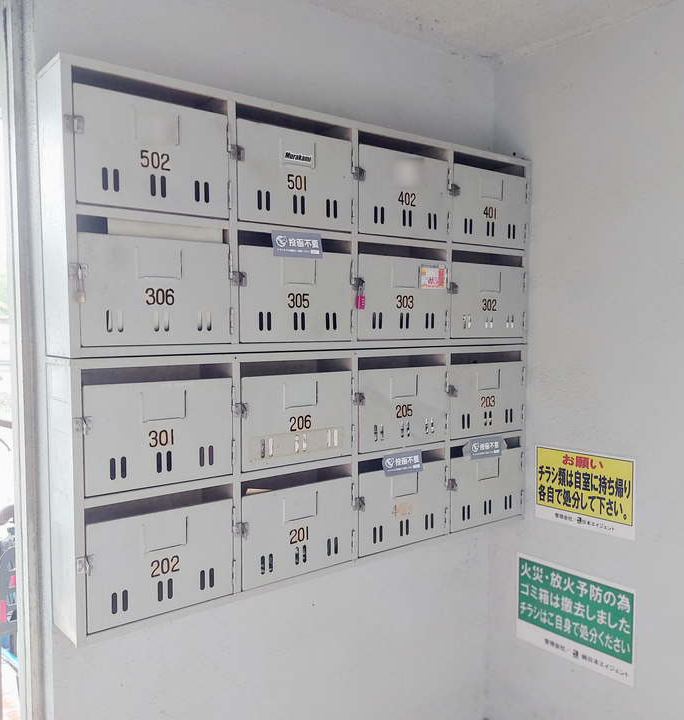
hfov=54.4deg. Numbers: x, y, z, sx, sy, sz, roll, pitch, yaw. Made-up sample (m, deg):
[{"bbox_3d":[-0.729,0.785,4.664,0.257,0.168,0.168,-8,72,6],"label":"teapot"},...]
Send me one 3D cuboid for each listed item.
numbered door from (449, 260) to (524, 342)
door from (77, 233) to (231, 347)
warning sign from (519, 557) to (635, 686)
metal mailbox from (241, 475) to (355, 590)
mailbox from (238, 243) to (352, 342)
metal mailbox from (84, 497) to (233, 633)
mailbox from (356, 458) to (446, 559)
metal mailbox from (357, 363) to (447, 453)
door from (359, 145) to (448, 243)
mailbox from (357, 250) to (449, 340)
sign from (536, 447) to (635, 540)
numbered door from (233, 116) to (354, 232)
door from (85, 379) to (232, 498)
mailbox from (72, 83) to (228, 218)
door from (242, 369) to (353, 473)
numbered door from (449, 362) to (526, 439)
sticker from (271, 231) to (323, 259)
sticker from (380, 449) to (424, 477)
[{"bbox_3d":[0.388,-0.155,1.761,0.284,0.192,0.020,-3,4,-37],"label":"numbered door"},{"bbox_3d":[-0.331,-0.123,1.211,0.284,0.192,0.020,-3,4,-37],"label":"door"},{"bbox_3d":[0.628,0.704,1.829,0.010,0.255,0.356,-3,4,-40],"label":"warning sign"},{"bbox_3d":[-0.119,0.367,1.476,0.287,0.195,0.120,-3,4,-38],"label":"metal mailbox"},{"bbox_3d":[-0.121,-0.137,1.445,0.287,0.194,0.120,-3,4,-38],"label":"mailbox"},{"bbox_3d":[-0.330,0.375,1.238,0.284,0.192,0.020,-3,4,-37],"label":"metal mailbox"},{"bbox_3d":[0.149,0.354,1.605,0.284,0.192,0.020,-3,4,-37],"label":"mailbox"},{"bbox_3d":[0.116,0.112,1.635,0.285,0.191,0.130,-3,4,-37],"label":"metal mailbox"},{"bbox_3d":[0.150,-0.389,1.578,0.285,0.194,0.015,-3,4,-37],"label":"door"},{"bbox_3d":[0.106,-0.155,1.651,0.290,0.208,0.150,-3,4,-37],"label":"mailbox"},{"bbox_3d":[0.644,0.351,1.789,0.010,0.207,0.293,-3,3,-40],"label":"sign"},{"bbox_3d":[-0.092,-0.378,1.392,0.285,0.194,0.015,-3,4,-37],"label":"numbered door"},{"bbox_3d":[-0.331,0.135,1.225,0.284,0.191,0.020,-3,4,-37],"label":"door"},{"bbox_3d":[-0.379,-0.377,1.267,0.290,0.208,0.150,-3,4,-37],"label":"mailbox"},{"bbox_3d":[-0.089,0.127,1.422,0.287,0.193,0.030,-3,4,-38],"label":"door"},{"bbox_3d":[0.392,0.105,1.795,0.284,0.197,0.015,-3,4,-37],"label":"numbered door"},{"bbox_3d":[-0.091,-0.241,1.398,0.125,0.052,0.008,-3,4,-38],"label":"sticker"},{"bbox_3d":[0.149,0.249,1.594,0.125,0.052,0.005,-3,4,-37],"label":"sticker"}]

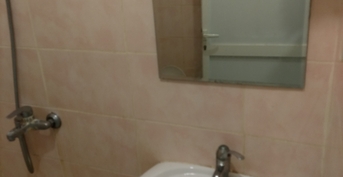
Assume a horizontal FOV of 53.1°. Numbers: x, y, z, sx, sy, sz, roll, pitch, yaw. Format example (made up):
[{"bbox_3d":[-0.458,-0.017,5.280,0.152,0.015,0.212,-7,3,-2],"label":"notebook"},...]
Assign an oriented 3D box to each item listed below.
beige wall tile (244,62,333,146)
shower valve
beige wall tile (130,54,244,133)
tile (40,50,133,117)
[{"bbox_3d":[0.333,0.038,1.003,0.231,0.249,0.012,5,22,23],"label":"beige wall tile"},{"bbox_3d":[-0.578,0.130,1.358,0.223,0.128,0.172,5,22,23],"label":"shower valve"},{"bbox_3d":[0.043,0.011,1.128,0.398,0.249,0.012,5,22,23],"label":"beige wall tile"},{"bbox_3d":[-0.323,-0.024,1.286,0.398,0.249,0.012,5,22,23],"label":"tile"}]

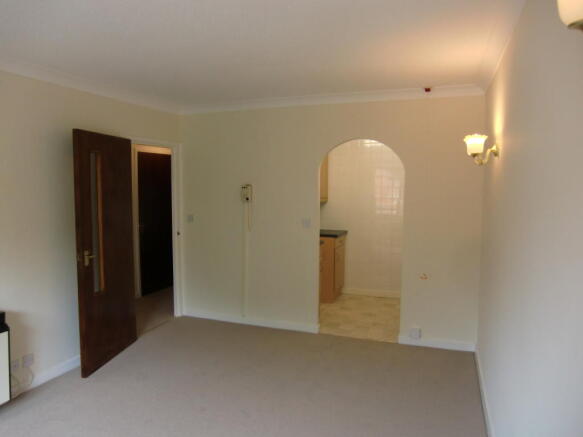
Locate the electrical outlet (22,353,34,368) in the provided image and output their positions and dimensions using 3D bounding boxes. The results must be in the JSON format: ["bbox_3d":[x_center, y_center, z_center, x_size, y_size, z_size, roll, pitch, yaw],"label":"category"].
[{"bbox_3d":[-1.995,1.084,3.072,0.015,0.086,0.086,2,5,23],"label":"electrical outlet"}]

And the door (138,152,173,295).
[{"bbox_3d":[-1.922,0.077,5.934,0.042,1.980,0.770,2,5,26],"label":"door"}]

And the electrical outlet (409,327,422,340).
[{"bbox_3d":[1.202,1.113,3.912,0.095,0.100,0.035,2,5,19],"label":"electrical outlet"}]

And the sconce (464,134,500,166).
[{"bbox_3d":[1.206,-0.432,2.567,0.200,0.200,0.140,2,5,21],"label":"sconce"}]

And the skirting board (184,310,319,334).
[{"bbox_3d":[-0.492,1.146,4.508,1.645,0.090,0.018,2,5,19],"label":"skirting board"}]

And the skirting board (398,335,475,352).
[{"bbox_3d":[1.389,1.200,3.866,0.680,0.090,0.018,2,5,19],"label":"skirting board"}]

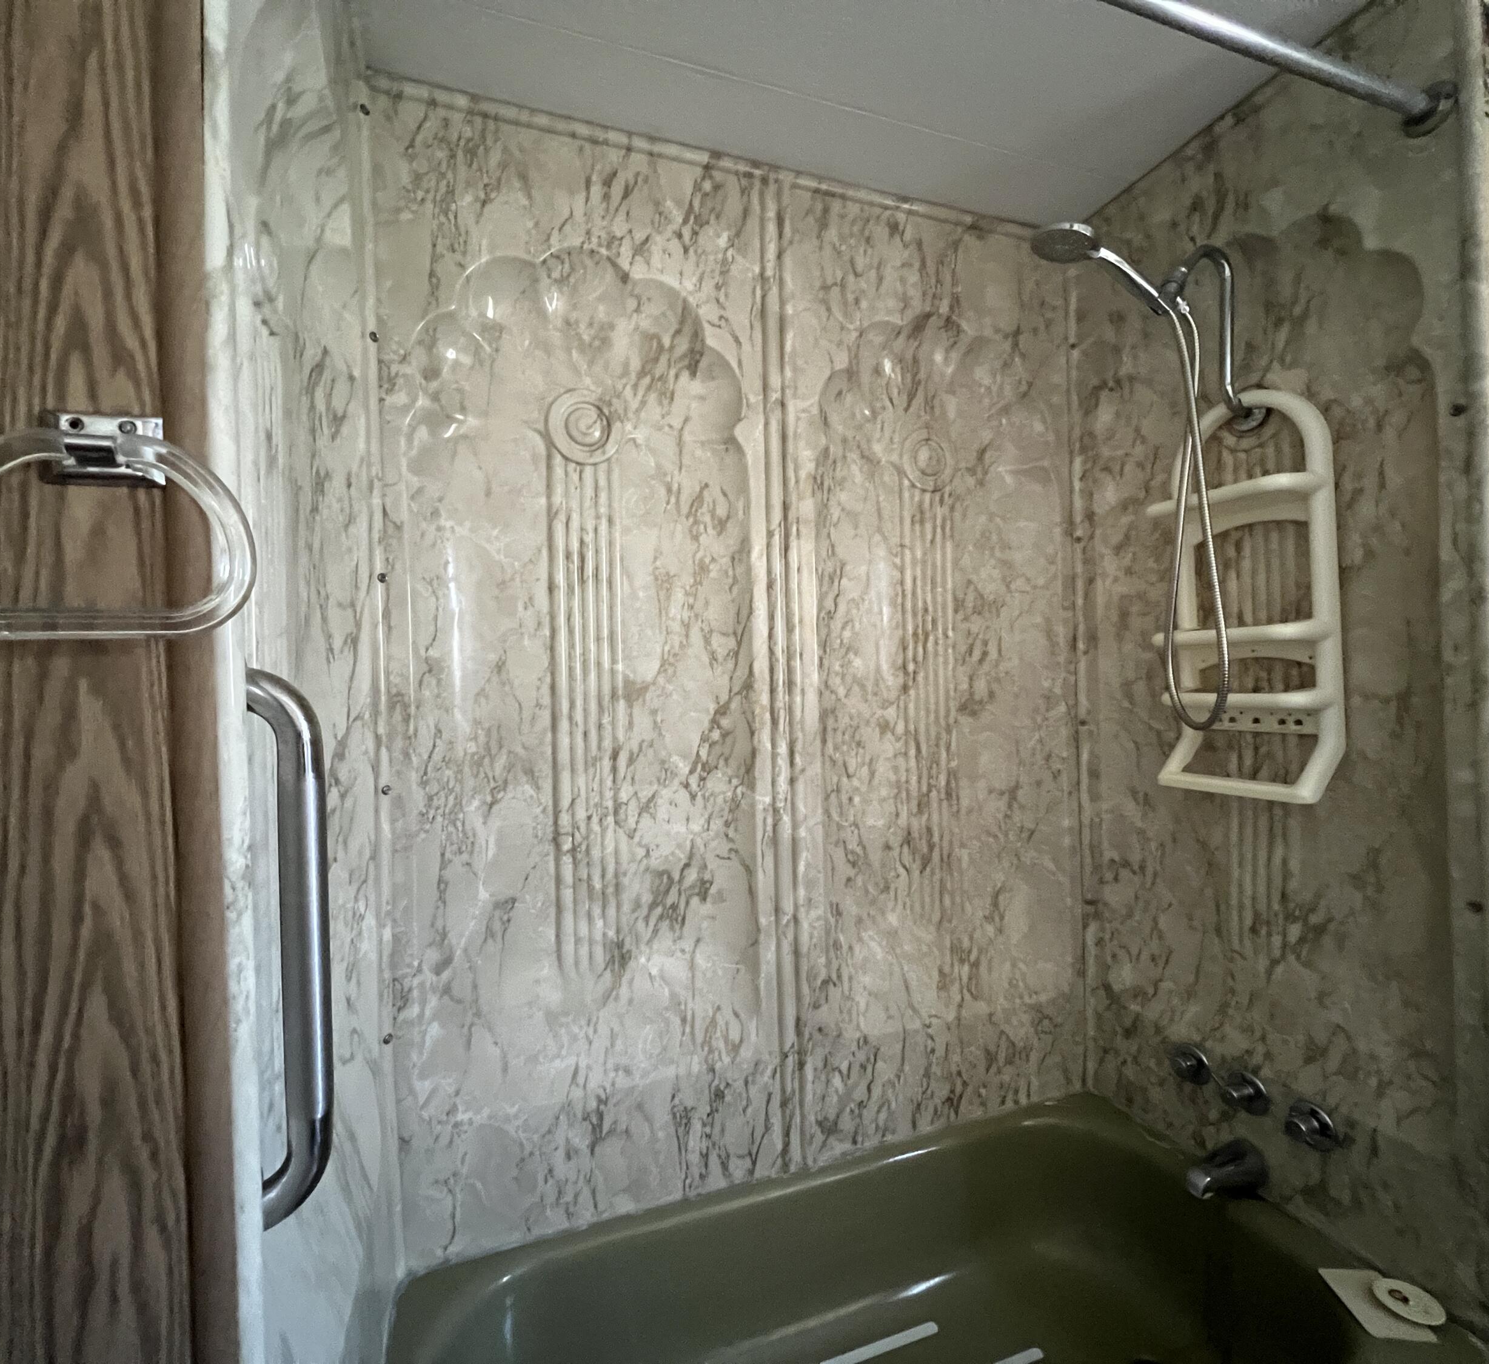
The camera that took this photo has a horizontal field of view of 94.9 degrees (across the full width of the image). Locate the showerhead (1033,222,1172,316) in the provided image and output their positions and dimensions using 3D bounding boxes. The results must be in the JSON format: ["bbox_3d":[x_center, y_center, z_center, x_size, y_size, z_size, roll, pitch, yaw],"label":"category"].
[{"bbox_3d":[0.585,-0.677,1.110,0.250,0.072,0.102,30,0,1],"label":"showerhead"}]

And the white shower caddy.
[{"bbox_3d":[0.789,-0.145,1.103,0.107,0.640,0.257,-1,-1,-18],"label":"white shower caddy"}]

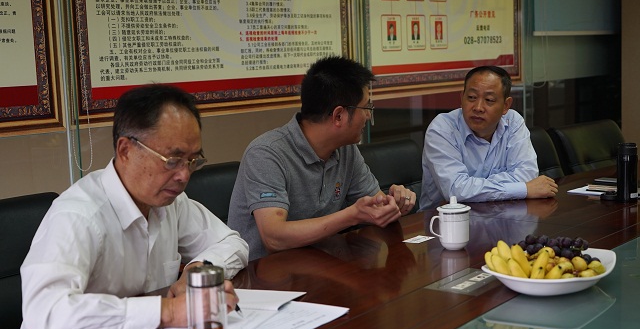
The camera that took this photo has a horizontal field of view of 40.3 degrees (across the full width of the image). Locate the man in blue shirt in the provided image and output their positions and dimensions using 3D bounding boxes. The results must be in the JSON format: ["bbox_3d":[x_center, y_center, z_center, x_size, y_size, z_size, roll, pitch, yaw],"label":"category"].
[{"bbox_3d":[0.594,0.220,3.179,0.540,1.150,0.600,-4,7,-14],"label":"man in blue shirt"}]

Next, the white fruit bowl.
[{"bbox_3d":[0.491,0.228,1.856,0.250,0.062,0.245,3,8,37],"label":"white fruit bowl"}]

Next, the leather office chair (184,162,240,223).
[{"bbox_3d":[-0.161,0.470,2.812,0.600,0.930,0.620,-8,9,-41],"label":"leather office chair"}]

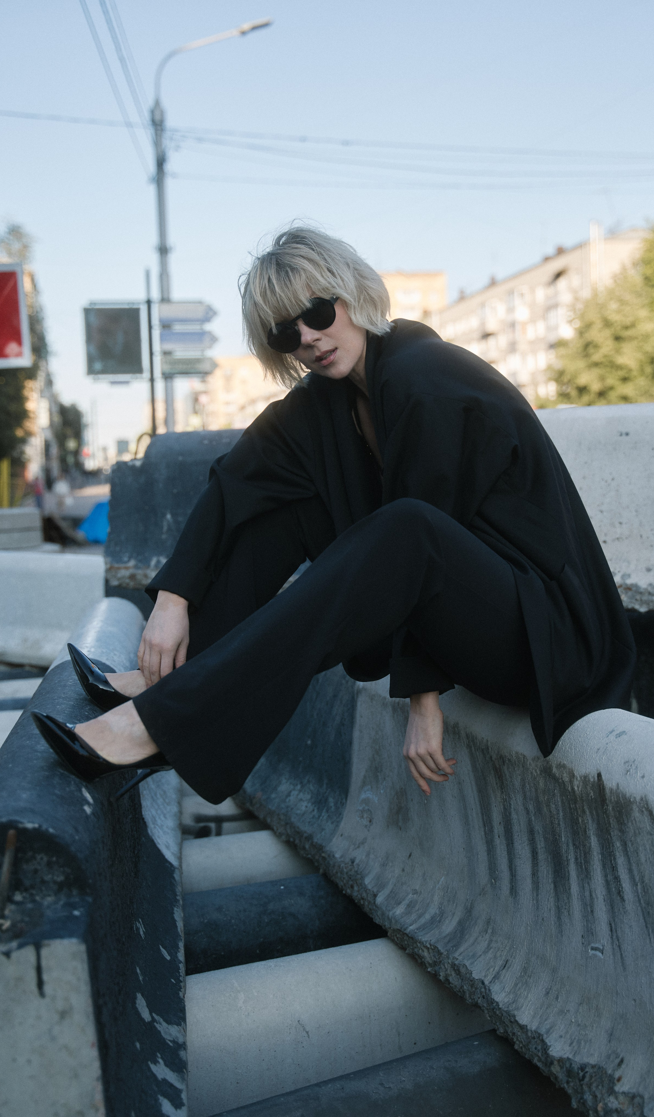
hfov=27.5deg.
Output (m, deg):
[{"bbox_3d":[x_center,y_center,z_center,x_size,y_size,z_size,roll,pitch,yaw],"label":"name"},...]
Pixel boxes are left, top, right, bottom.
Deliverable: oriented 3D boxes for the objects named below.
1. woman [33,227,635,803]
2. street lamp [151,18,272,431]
[{"bbox_3d":[-0.003,-0.095,2.142,1.018,0.859,0.763,-4,5,-28],"label":"woman"},{"bbox_3d":[-2.211,-5.499,27.461,2.517,11.080,0.340,-2,4,-10],"label":"street lamp"}]

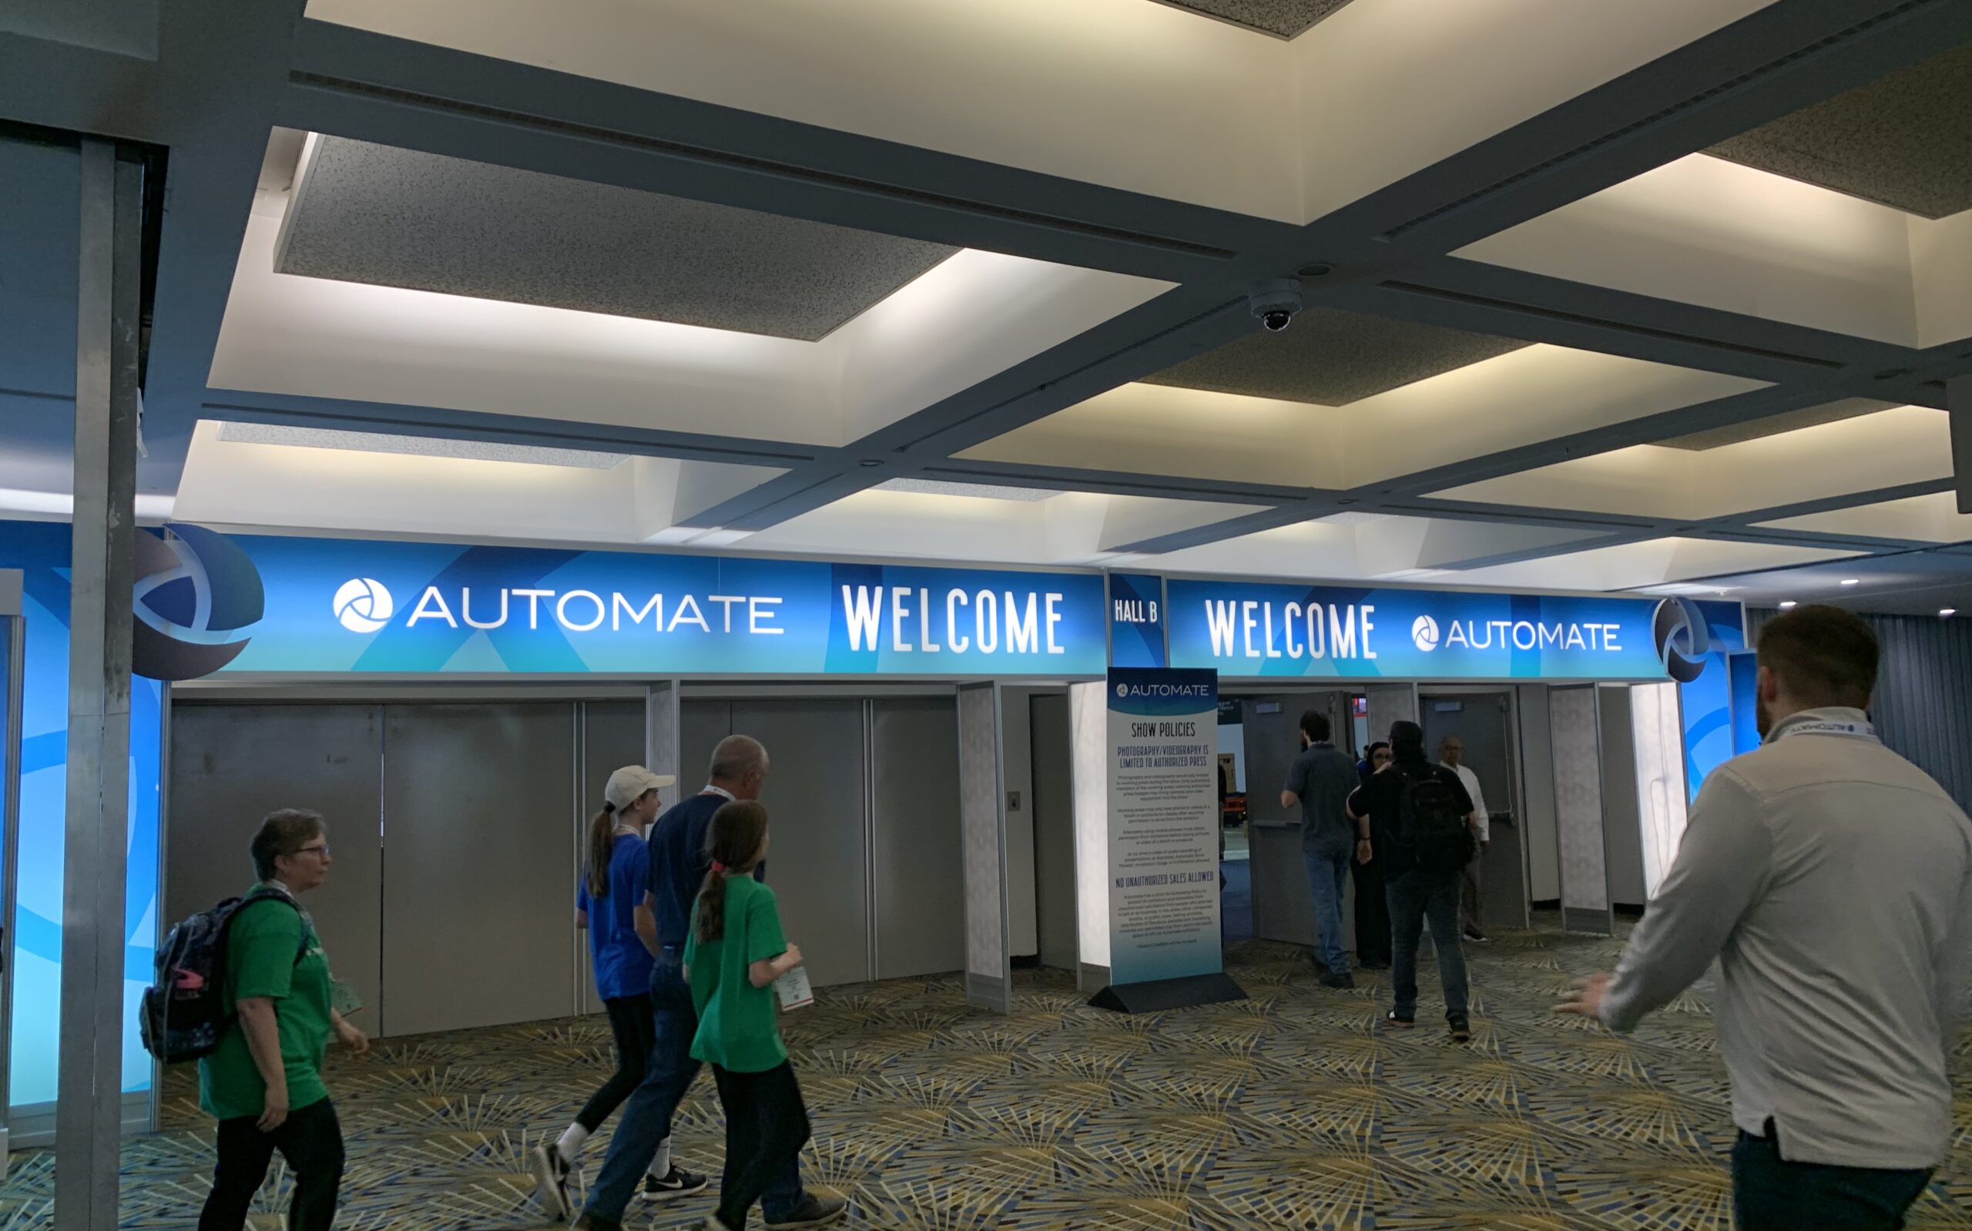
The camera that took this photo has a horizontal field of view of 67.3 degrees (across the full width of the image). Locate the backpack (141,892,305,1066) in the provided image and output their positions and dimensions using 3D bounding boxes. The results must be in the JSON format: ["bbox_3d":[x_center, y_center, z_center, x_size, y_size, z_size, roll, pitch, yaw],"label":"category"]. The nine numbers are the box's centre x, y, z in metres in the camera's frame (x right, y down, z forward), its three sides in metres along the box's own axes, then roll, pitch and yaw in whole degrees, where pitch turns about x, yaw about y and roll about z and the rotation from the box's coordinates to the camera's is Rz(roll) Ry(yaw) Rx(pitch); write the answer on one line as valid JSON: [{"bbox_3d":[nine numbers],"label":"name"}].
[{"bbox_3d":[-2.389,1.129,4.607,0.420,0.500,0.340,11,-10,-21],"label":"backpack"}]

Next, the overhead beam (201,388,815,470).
[{"bbox_3d":[-1.862,-0.860,6.221,2.503,0.200,0.547,2,-7,-30],"label":"overhead beam"}]

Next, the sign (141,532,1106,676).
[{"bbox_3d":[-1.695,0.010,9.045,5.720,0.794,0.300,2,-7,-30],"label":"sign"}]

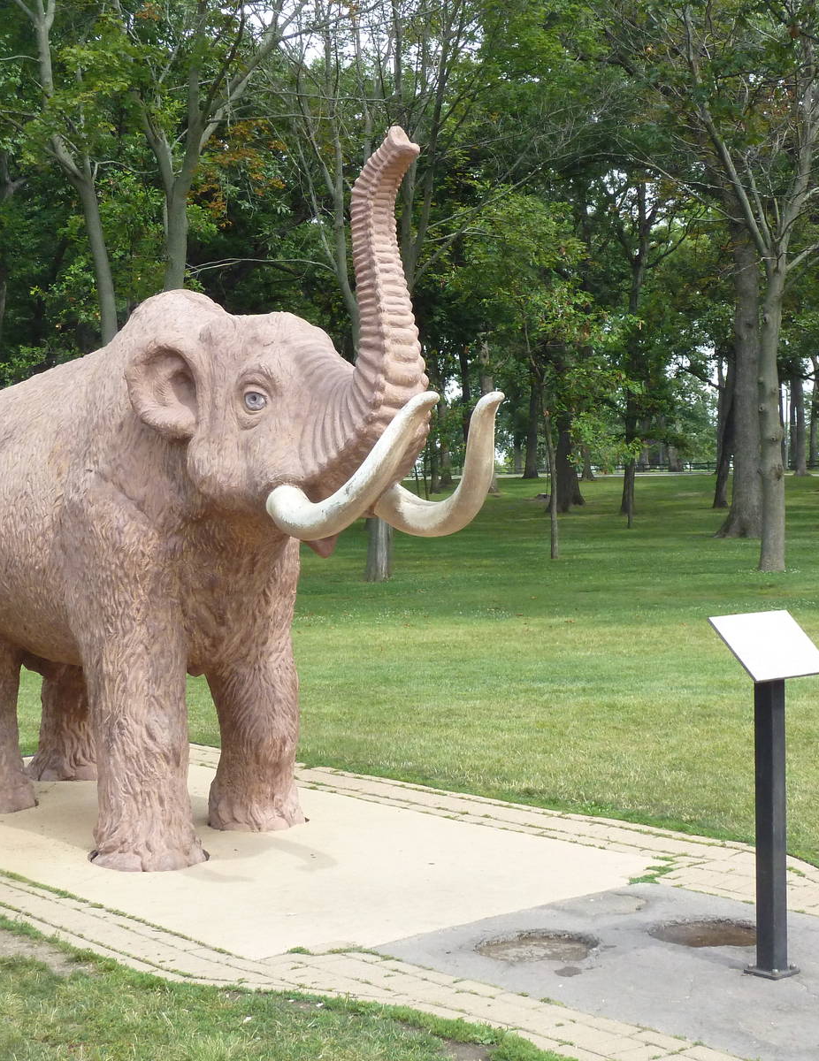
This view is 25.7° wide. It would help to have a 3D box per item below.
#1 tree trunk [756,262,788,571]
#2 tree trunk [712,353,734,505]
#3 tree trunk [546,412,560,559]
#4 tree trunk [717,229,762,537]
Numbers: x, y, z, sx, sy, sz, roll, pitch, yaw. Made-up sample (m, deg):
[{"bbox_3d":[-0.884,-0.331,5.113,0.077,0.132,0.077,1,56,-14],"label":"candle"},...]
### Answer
[{"bbox_3d":[6.037,-1.907,29.900,0.496,5.133,0.423,0,2,11],"label":"tree trunk"},{"bbox_3d":[13.248,-4.269,75.500,1.021,6.632,0.789,0,2,10],"label":"tree trunk"},{"bbox_3d":[2.765,-0.872,34.600,0.255,2.827,0.181,-1,2,5],"label":"tree trunk"},{"bbox_3d":[8.256,-3.668,44.700,1.181,7.633,1.044,0,2,10],"label":"tree trunk"}]

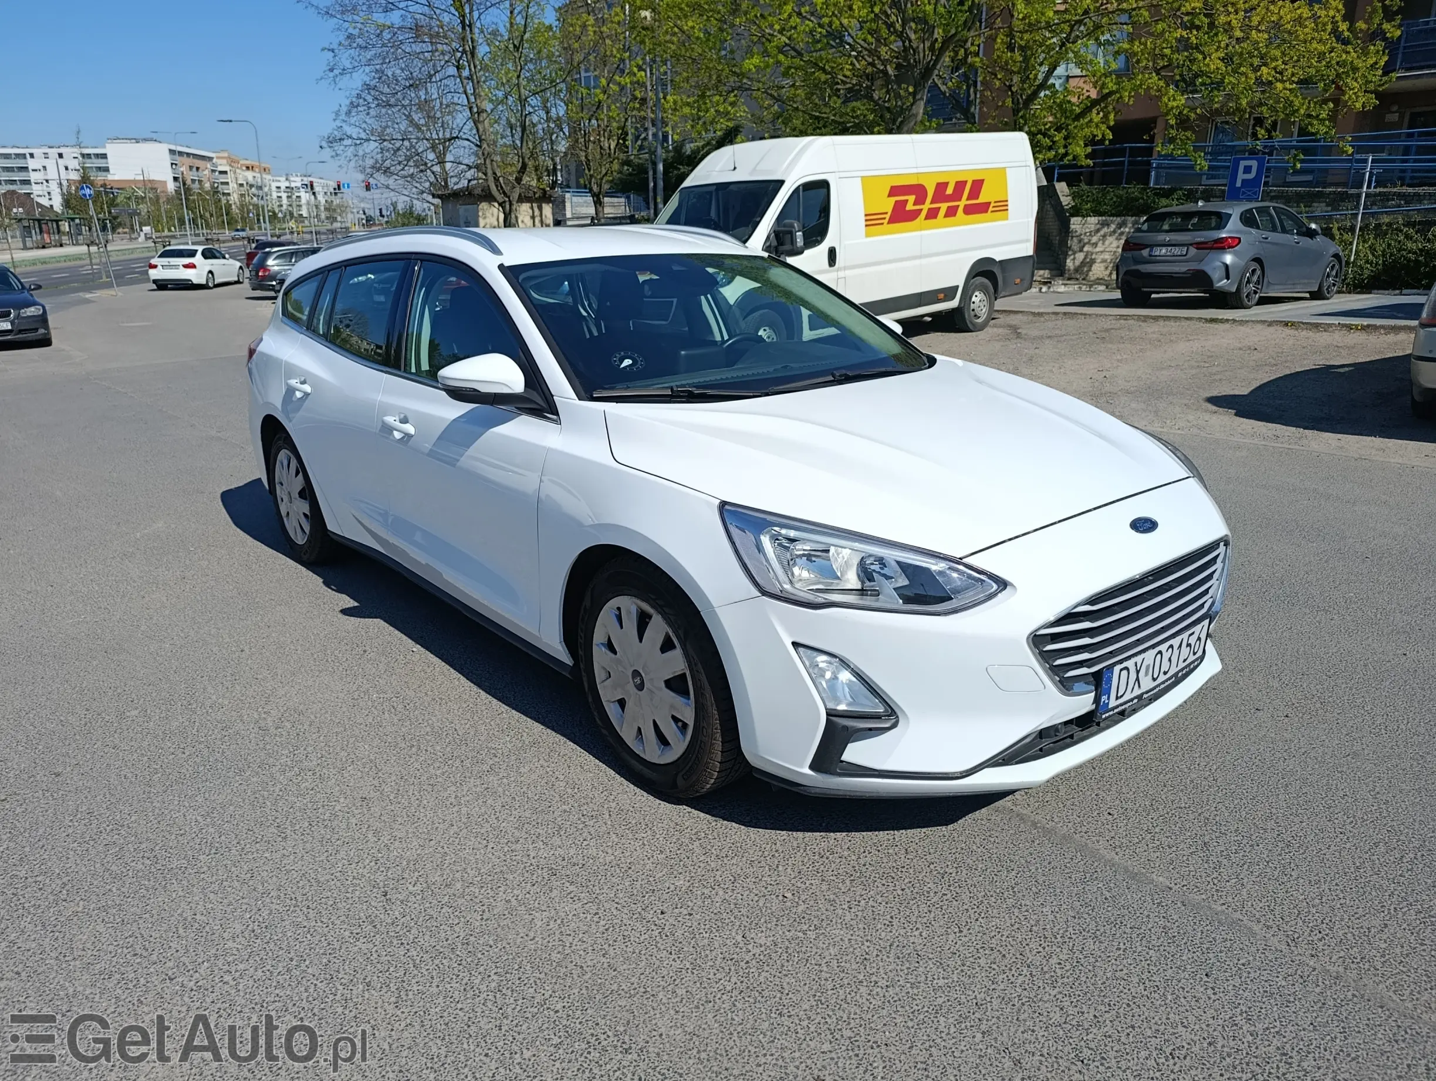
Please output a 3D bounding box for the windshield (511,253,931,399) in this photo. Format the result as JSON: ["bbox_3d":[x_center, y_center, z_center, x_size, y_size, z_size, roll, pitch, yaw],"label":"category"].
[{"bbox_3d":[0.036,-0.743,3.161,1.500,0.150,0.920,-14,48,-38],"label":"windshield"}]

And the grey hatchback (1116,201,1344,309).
[{"bbox_3d":[7.776,-4.295,14.293,4.320,1.430,1.820,-14,21,-36],"label":"grey hatchback"}]

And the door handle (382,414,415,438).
[{"bbox_3d":[-1.053,-0.384,3.160,0.058,0.060,0.230,-15,21,-38],"label":"door handle"}]

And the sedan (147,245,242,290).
[{"bbox_3d":[-19.200,-10.080,35.300,1.820,1.430,4.530,-2,18,-4],"label":"sedan"}]

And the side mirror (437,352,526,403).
[{"bbox_3d":[-0.651,-0.453,2.671,0.245,0.160,0.185,-15,21,-38],"label":"side mirror"}]

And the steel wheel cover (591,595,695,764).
[{"bbox_3d":[-0.184,0.348,2.391,0.060,0.435,0.435,-14,21,-38],"label":"steel wheel cover"}]

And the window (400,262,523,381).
[{"bbox_3d":[-0.820,-0.694,3.041,0.060,0.430,1.000,18,-1,-43],"label":"window"}]

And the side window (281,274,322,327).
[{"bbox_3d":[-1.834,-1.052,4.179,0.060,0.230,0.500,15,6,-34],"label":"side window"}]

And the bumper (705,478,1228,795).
[{"bbox_3d":[0.839,0.157,2.460,1.790,0.580,0.620,-14,21,-38],"label":"bumper"}]

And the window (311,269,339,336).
[{"bbox_3d":[-1.653,-1.009,4.030,0.050,0.290,0.290,18,-1,-43],"label":"window"}]

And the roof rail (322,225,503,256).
[{"bbox_3d":[-1.277,-1.168,3.754,0.080,0.120,1.800,-15,21,-38],"label":"roof rail"}]

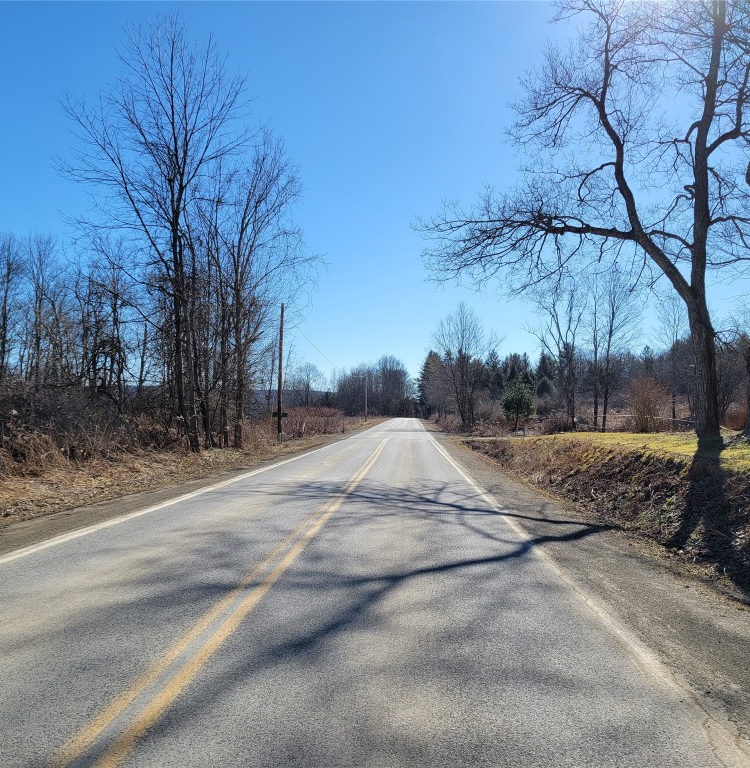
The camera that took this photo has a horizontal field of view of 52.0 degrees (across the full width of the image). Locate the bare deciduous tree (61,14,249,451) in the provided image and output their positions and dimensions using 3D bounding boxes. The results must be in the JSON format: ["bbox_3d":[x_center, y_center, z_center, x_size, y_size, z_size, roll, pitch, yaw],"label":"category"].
[{"bbox_3d":[-10.595,-7.367,36.855,9.060,21.140,8.200,0,-2,0],"label":"bare deciduous tree"}]

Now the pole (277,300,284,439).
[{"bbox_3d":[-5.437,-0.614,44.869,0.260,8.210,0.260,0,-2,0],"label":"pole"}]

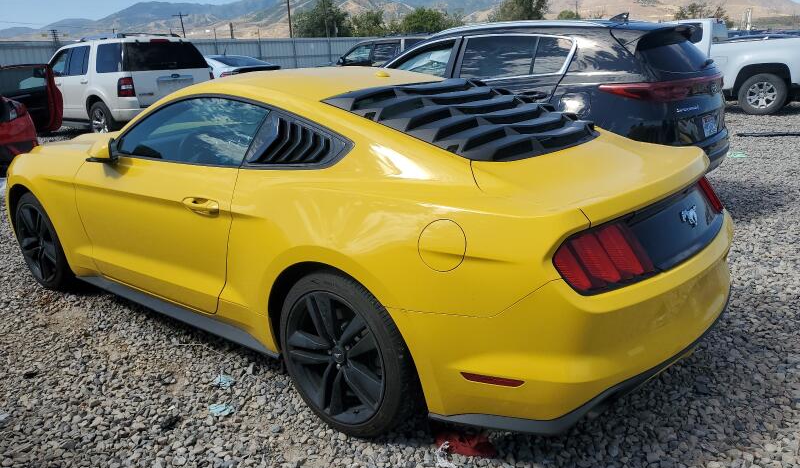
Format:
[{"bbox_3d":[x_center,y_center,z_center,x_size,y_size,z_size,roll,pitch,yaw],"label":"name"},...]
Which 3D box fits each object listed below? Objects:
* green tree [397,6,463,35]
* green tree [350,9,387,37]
[{"bbox_3d":[3.634,-23.582,70.900,7.400,6.110,7.000,-2,17,0],"label":"green tree"},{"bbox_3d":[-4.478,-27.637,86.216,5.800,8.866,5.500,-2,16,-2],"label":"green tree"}]

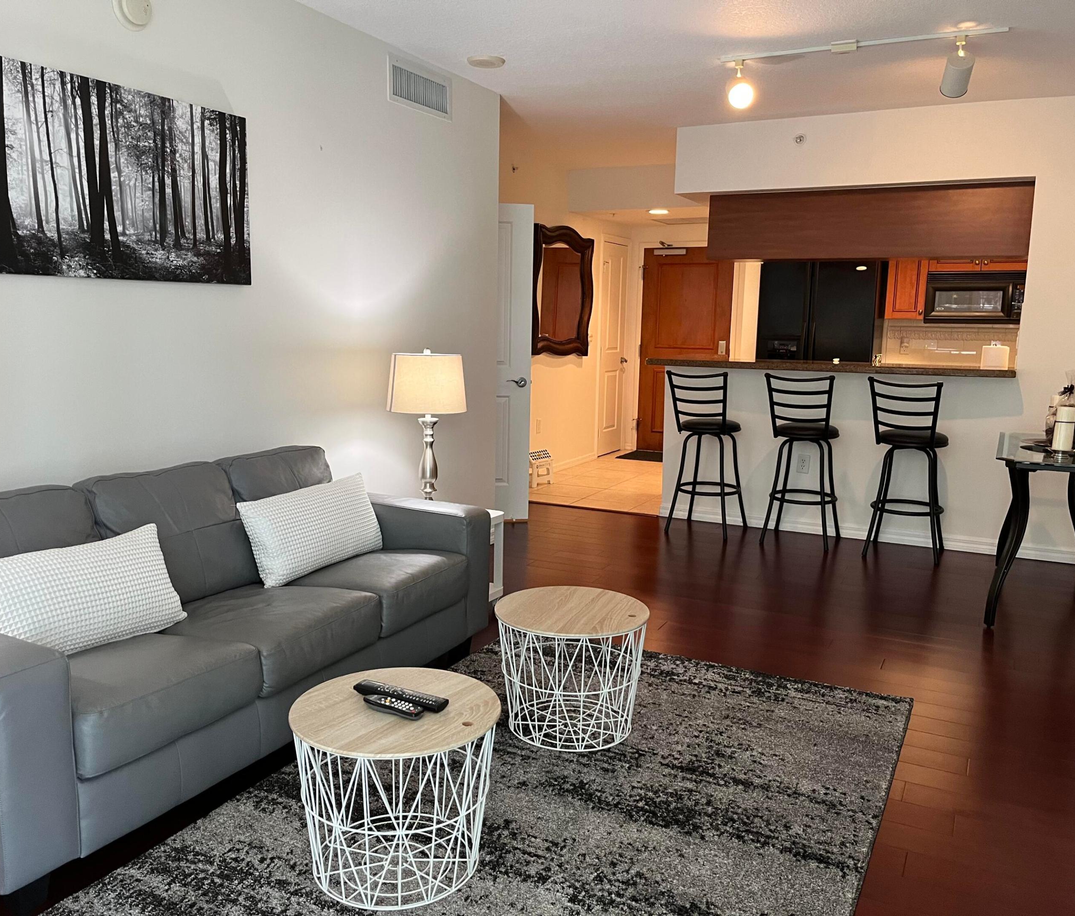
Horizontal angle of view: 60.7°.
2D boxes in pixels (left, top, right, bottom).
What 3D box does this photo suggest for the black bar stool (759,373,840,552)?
[{"bbox_3d":[1.638,0.004,5.631,0.410,1.040,0.475,6,10,28],"label":"black bar stool"}]

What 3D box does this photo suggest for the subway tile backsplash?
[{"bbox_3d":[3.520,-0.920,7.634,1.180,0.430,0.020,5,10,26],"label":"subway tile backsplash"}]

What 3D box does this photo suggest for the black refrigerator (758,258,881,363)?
[{"bbox_3d":[2.388,-0.707,7.750,0.910,1.780,0.740,6,10,28],"label":"black refrigerator"}]

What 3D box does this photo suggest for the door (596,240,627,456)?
[{"bbox_3d":[0.717,-1.052,8.985,0.040,2.030,0.580,6,10,28],"label":"door"}]

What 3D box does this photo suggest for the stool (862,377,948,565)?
[{"bbox_3d":[2.154,0.055,5.304,0.420,1.020,0.470,7,11,36],"label":"stool"}]

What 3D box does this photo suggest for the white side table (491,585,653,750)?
[{"bbox_3d":[0.112,0.683,3.018,0.497,0.400,0.497,1,9,0],"label":"white side table"}]

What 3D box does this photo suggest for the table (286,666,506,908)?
[{"bbox_3d":[-0.353,0.818,2.300,0.507,0.405,0.507,1,9,0],"label":"table"}]

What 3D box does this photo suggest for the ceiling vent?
[{"bbox_3d":[-0.543,-1.759,4.378,0.020,0.205,0.545,5,10,26],"label":"ceiling vent"}]

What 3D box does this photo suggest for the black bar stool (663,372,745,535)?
[{"bbox_3d":[1.091,-0.038,5.857,0.410,1.040,0.475,6,10,30],"label":"black bar stool"}]

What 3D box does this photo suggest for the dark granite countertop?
[{"bbox_3d":[1.750,-0.566,5.660,2.124,0.042,0.380,5,10,25],"label":"dark granite countertop"}]

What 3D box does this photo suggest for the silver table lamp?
[{"bbox_3d":[-0.503,-0.116,4.241,0.360,0.760,0.360,1,9,0],"label":"silver table lamp"}]

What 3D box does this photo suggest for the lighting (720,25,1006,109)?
[{"bbox_3d":[1.393,-1.696,4.052,1.216,0.260,0.240,5,10,26],"label":"lighting"}]

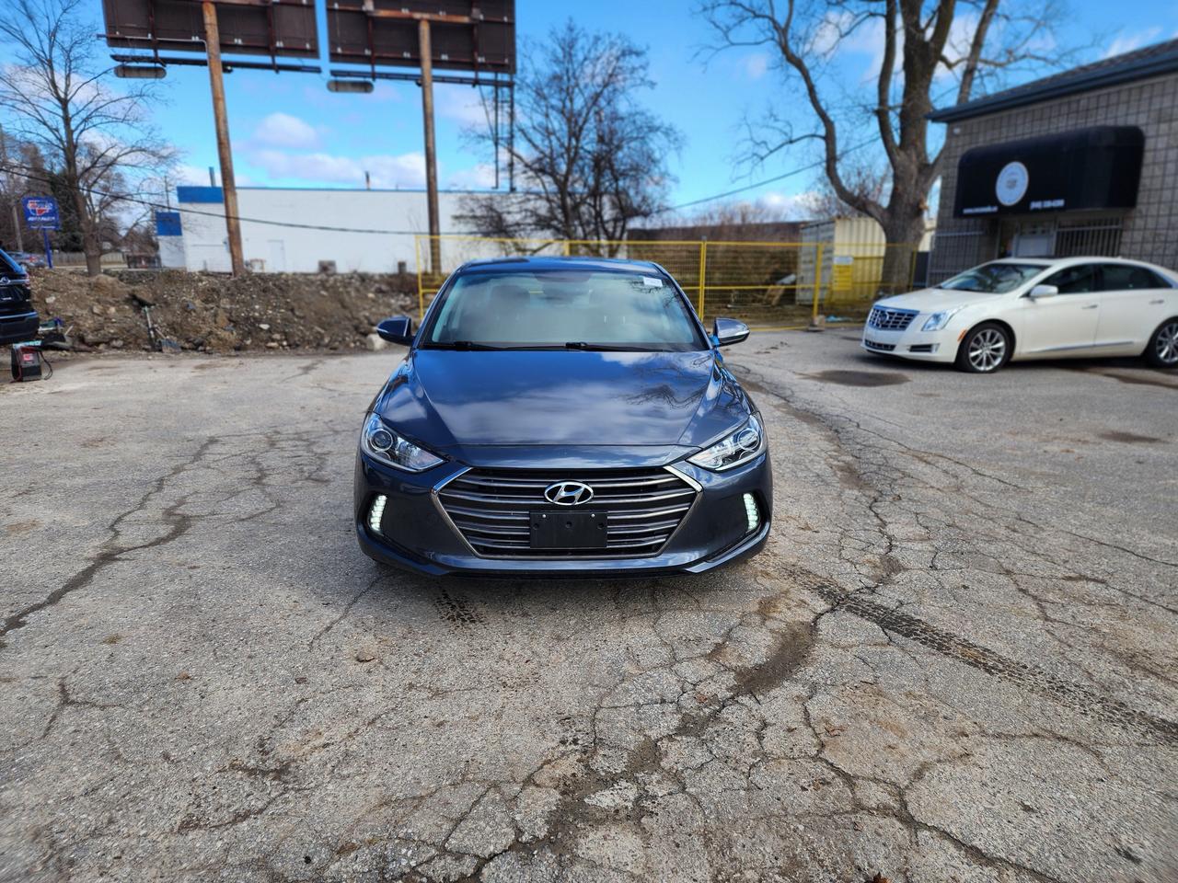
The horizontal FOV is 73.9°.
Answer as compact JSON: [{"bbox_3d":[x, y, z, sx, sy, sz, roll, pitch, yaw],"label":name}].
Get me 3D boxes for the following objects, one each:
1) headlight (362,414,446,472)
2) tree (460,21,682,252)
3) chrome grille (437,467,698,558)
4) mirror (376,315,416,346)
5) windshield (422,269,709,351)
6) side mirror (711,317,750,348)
[{"bbox_3d":[-0.746,-0.002,3.106,0.400,0.190,0.460,0,13,-3],"label":"headlight"},{"bbox_3d":[-0.558,-9.044,25.651,7.000,8.629,6.600,0,12,0],"label":"tree"},{"bbox_3d":[-0.075,0.251,2.907,0.970,0.340,0.180,0,13,-3],"label":"chrome grille"},{"bbox_3d":[-1.055,-0.593,4.232,0.220,0.160,0.180,0,13,-3],"label":"mirror"},{"bbox_3d":[-0.141,-0.731,4.265,1.460,0.170,0.920,0,39,-3],"label":"windshield"},{"bbox_3d":[0.778,-0.601,4.316,0.220,0.160,0.180,0,13,-3],"label":"side mirror"}]

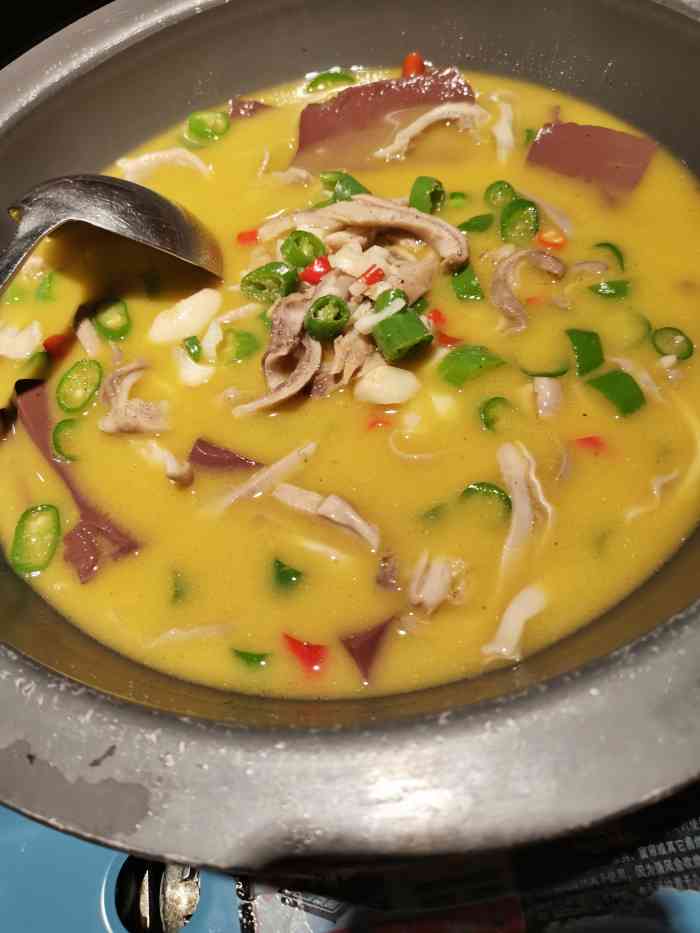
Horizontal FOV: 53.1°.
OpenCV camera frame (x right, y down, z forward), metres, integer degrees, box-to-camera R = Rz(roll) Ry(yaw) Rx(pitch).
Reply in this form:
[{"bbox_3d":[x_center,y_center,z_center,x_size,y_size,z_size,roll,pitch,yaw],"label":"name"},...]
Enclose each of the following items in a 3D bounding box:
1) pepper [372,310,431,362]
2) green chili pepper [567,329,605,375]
[{"bbox_3d":[0.019,-0.048,0.259,0.018,0.016,0.013,-30,77,-7],"label":"pepper"},{"bbox_3d":[0.087,-0.042,0.258,0.011,0.010,0.015,-13,61,2],"label":"green chili pepper"}]

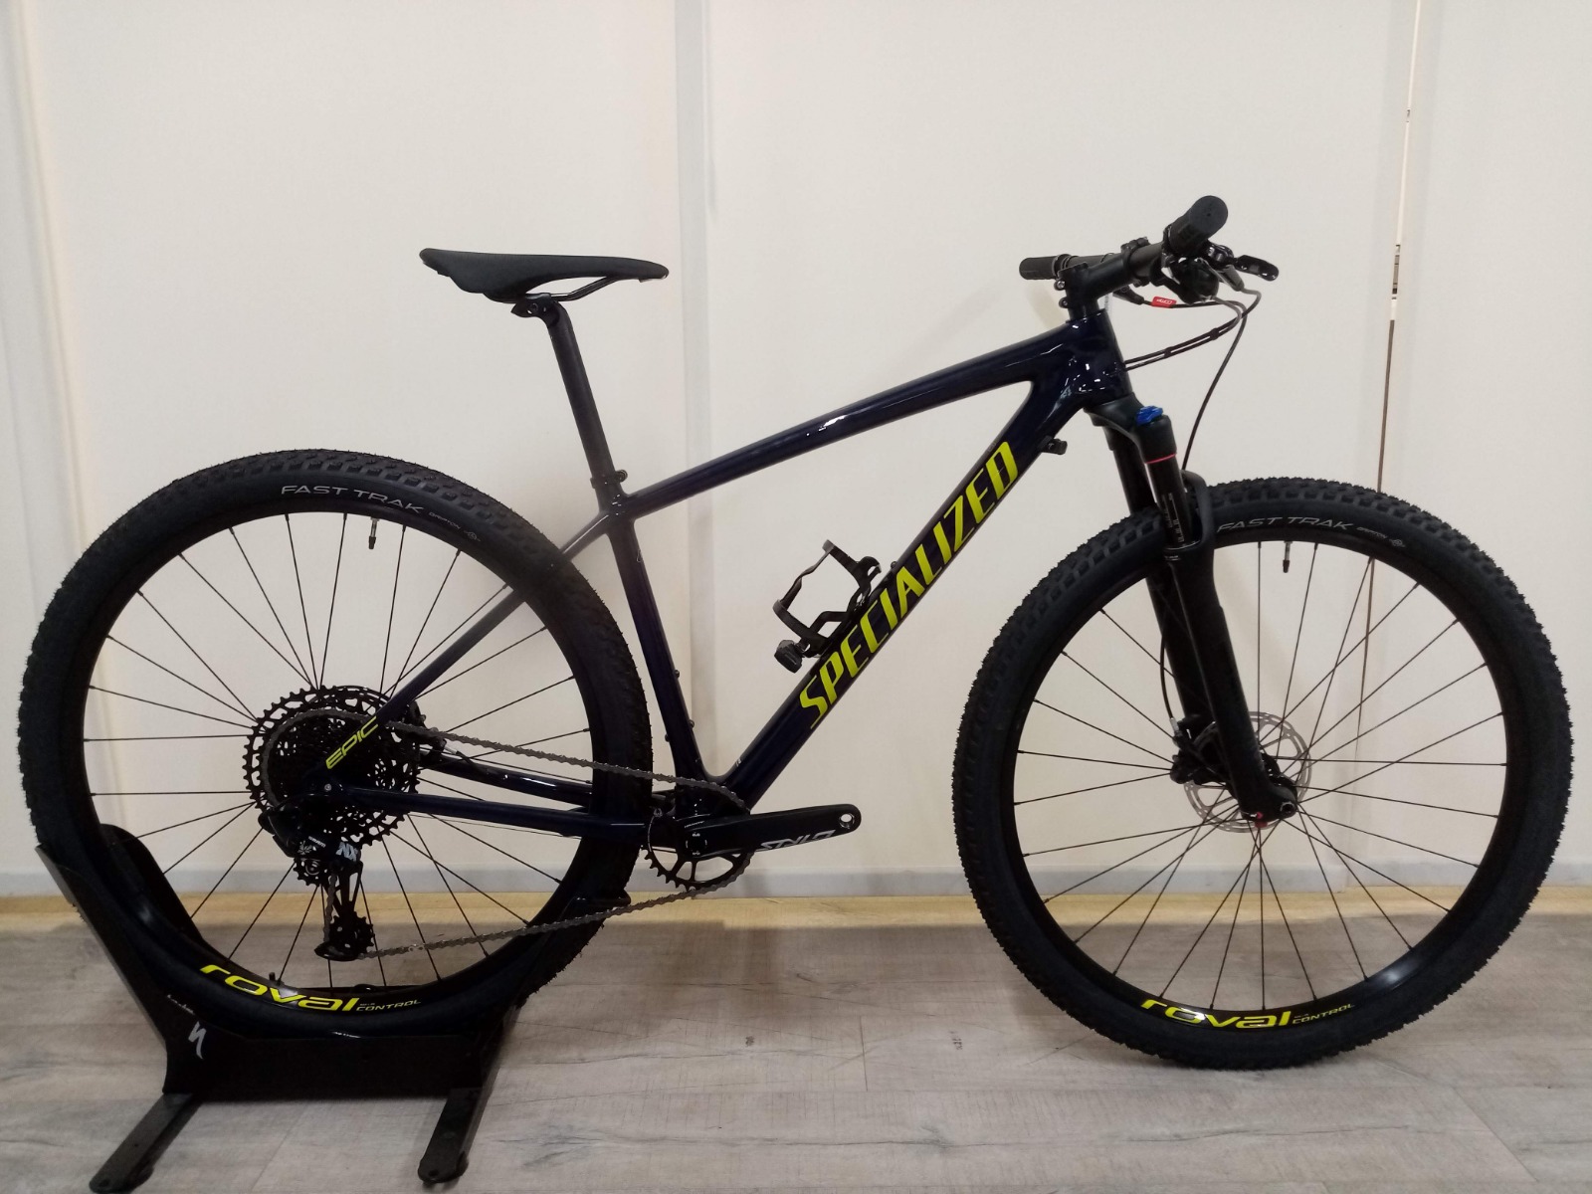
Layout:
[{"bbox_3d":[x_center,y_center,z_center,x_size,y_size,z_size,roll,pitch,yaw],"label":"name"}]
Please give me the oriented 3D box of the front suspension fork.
[{"bbox_3d":[0.455,0.016,1.391,0.107,0.520,0.165,-17,10,2],"label":"front suspension fork"}]

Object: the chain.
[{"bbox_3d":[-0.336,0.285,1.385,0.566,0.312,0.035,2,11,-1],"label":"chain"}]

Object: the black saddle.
[{"bbox_3d":[-0.276,-0.350,1.310,0.274,0.058,0.145,2,11,-1],"label":"black saddle"}]

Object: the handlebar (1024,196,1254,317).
[{"bbox_3d":[0.364,-0.364,1.318,0.125,0.085,0.725,2,11,-1],"label":"handlebar"}]

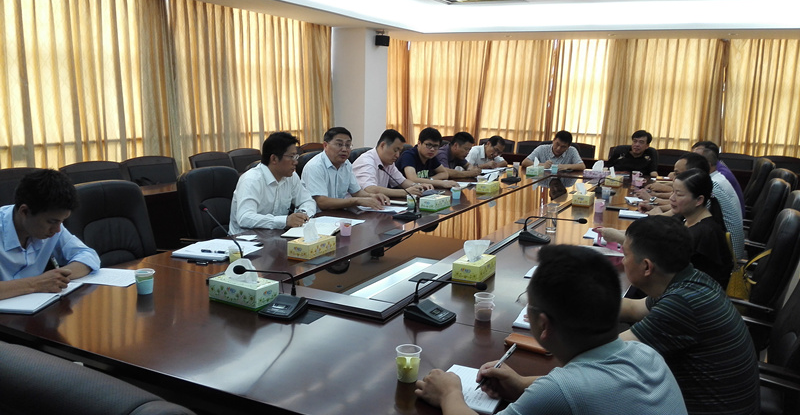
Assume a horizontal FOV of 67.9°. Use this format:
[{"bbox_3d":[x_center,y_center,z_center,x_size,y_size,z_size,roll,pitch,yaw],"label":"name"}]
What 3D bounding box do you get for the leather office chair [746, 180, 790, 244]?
[{"bbox_3d":[2.095,0.335,3.912,0.700,1.110,0.640,7,12,28],"label":"leather office chair"}]

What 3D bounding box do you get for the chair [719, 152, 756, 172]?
[{"bbox_3d":[4.088,-0.213,7.444,0.580,0.960,0.600,7,12,28],"label":"chair"}]

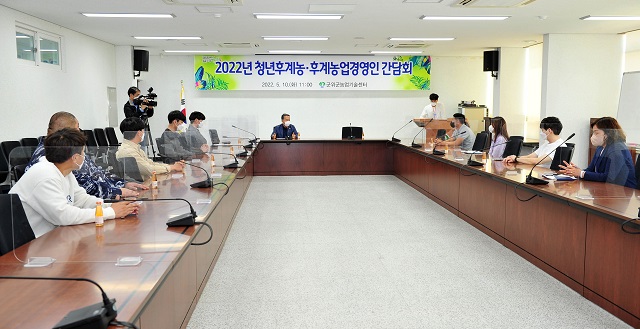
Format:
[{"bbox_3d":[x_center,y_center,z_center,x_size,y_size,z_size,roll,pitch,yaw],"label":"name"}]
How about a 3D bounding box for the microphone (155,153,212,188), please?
[{"bbox_3d":[-1.160,0.047,5.169,0.500,0.300,0.130,0,5,-3],"label":"microphone"}]

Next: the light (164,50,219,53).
[{"bbox_3d":[-2.990,-2.621,13.963,1.280,0.070,0.260,0,6,-3],"label":"light"}]

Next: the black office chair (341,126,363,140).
[{"bbox_3d":[0.726,-0.340,13.495,0.570,0.980,0.600,0,6,-3],"label":"black office chair"}]

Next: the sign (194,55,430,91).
[{"bbox_3d":[-0.165,-2.180,14.374,5.680,0.835,0.020,0,5,-3],"label":"sign"}]

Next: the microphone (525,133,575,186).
[{"bbox_3d":[2.088,-0.060,5.517,0.440,0.450,0.130,0,5,-3],"label":"microphone"}]

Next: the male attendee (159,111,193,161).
[{"bbox_3d":[-1.825,0.006,7.743,0.660,1.340,0.520,0,5,-3],"label":"male attendee"}]

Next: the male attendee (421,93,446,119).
[{"bbox_3d":[2.658,-0.777,14.064,0.550,1.720,0.380,1,5,5],"label":"male attendee"}]

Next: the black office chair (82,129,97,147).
[{"bbox_3d":[-3.430,-0.019,9.710,0.630,1.020,0.600,0,5,-3],"label":"black office chair"}]

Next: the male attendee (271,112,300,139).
[{"bbox_3d":[-0.772,-0.481,13.394,0.580,1.280,0.800,-1,6,-6],"label":"male attendee"}]

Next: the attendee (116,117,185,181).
[{"bbox_3d":[-1.843,0.180,6.301,0.820,1.340,0.560,-2,6,-18],"label":"attendee"}]

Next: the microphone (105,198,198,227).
[{"bbox_3d":[-1.042,0.278,3.700,0.570,0.190,0.130,0,6,-3],"label":"microphone"}]

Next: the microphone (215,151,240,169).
[{"bbox_3d":[-1.097,-0.059,7.056,0.340,0.200,0.120,0,6,0],"label":"microphone"}]

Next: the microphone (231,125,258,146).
[{"bbox_3d":[-1.414,-0.576,11.535,0.530,0.350,0.130,0,5,-3],"label":"microphone"}]

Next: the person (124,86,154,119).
[{"bbox_3d":[-3.152,-0.454,10.541,0.600,1.780,0.550,2,6,18],"label":"person"}]

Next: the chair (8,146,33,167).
[{"bbox_3d":[-3.427,0.236,7.372,0.620,1.020,0.580,0,6,-3],"label":"chair"}]

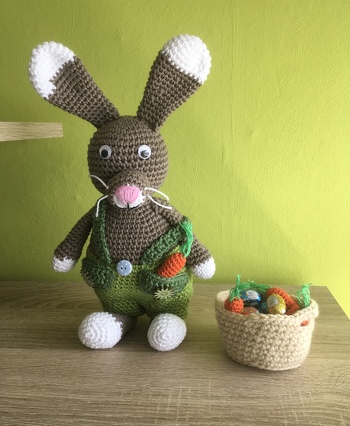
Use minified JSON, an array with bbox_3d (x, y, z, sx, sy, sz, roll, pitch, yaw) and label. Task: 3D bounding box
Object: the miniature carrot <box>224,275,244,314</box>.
[{"bbox_3d":[0.066,0.104,0.430,0.025,0.060,0.027,0,12,5],"label":"miniature carrot"}]

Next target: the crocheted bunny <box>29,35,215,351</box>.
[{"bbox_3d":[-0.066,-0.033,0.501,0.236,0.369,0.173,-1,12,0],"label":"crocheted bunny"}]

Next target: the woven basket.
[{"bbox_3d":[0.102,0.129,0.440,0.116,0.071,0.074,0,12,7],"label":"woven basket"}]

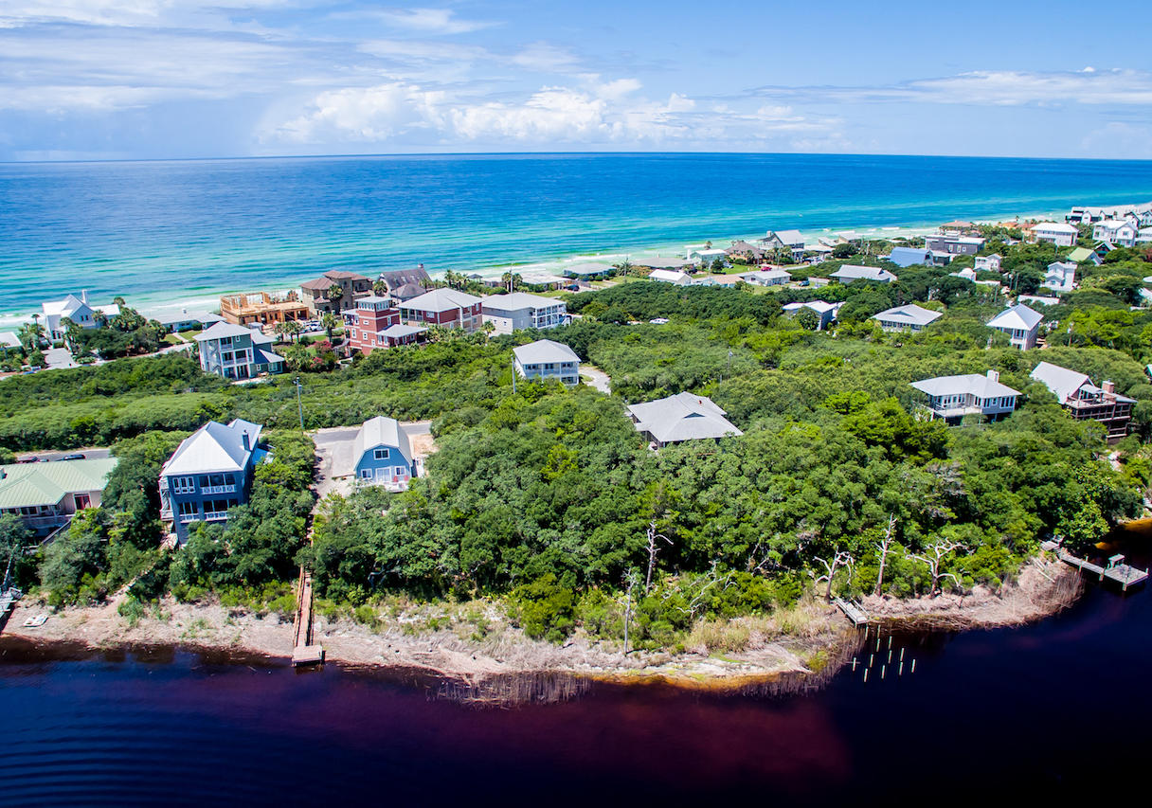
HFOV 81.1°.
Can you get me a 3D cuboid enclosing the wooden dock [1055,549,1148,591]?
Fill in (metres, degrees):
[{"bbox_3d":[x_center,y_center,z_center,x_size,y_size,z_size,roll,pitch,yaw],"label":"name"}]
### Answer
[{"bbox_3d":[64.510,19.490,83.150,4.500,2.200,7.700,-12,24,-30],"label":"wooden dock"}]

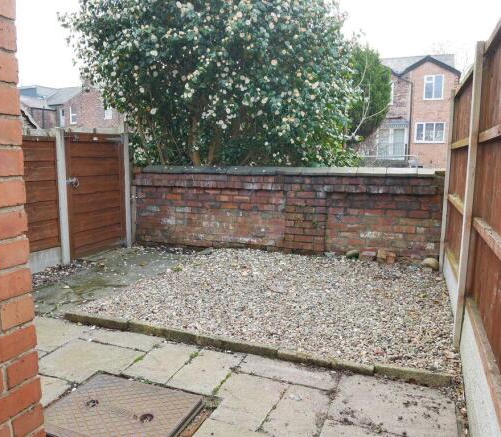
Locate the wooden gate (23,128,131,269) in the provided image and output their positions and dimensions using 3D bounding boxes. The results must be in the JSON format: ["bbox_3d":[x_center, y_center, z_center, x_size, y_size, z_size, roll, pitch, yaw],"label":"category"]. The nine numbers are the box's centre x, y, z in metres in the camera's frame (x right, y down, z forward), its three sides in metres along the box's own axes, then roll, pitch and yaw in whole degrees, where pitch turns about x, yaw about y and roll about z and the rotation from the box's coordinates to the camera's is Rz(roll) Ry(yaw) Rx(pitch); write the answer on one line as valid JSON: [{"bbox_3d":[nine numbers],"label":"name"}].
[{"bbox_3d":[-2.081,-0.285,4.974,0.110,1.591,1.735,3,7,21],"label":"wooden gate"}]

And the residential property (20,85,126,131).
[{"bbox_3d":[-14.216,-6.269,31.487,8.500,7.300,7.500,3,7,21],"label":"residential property"}]

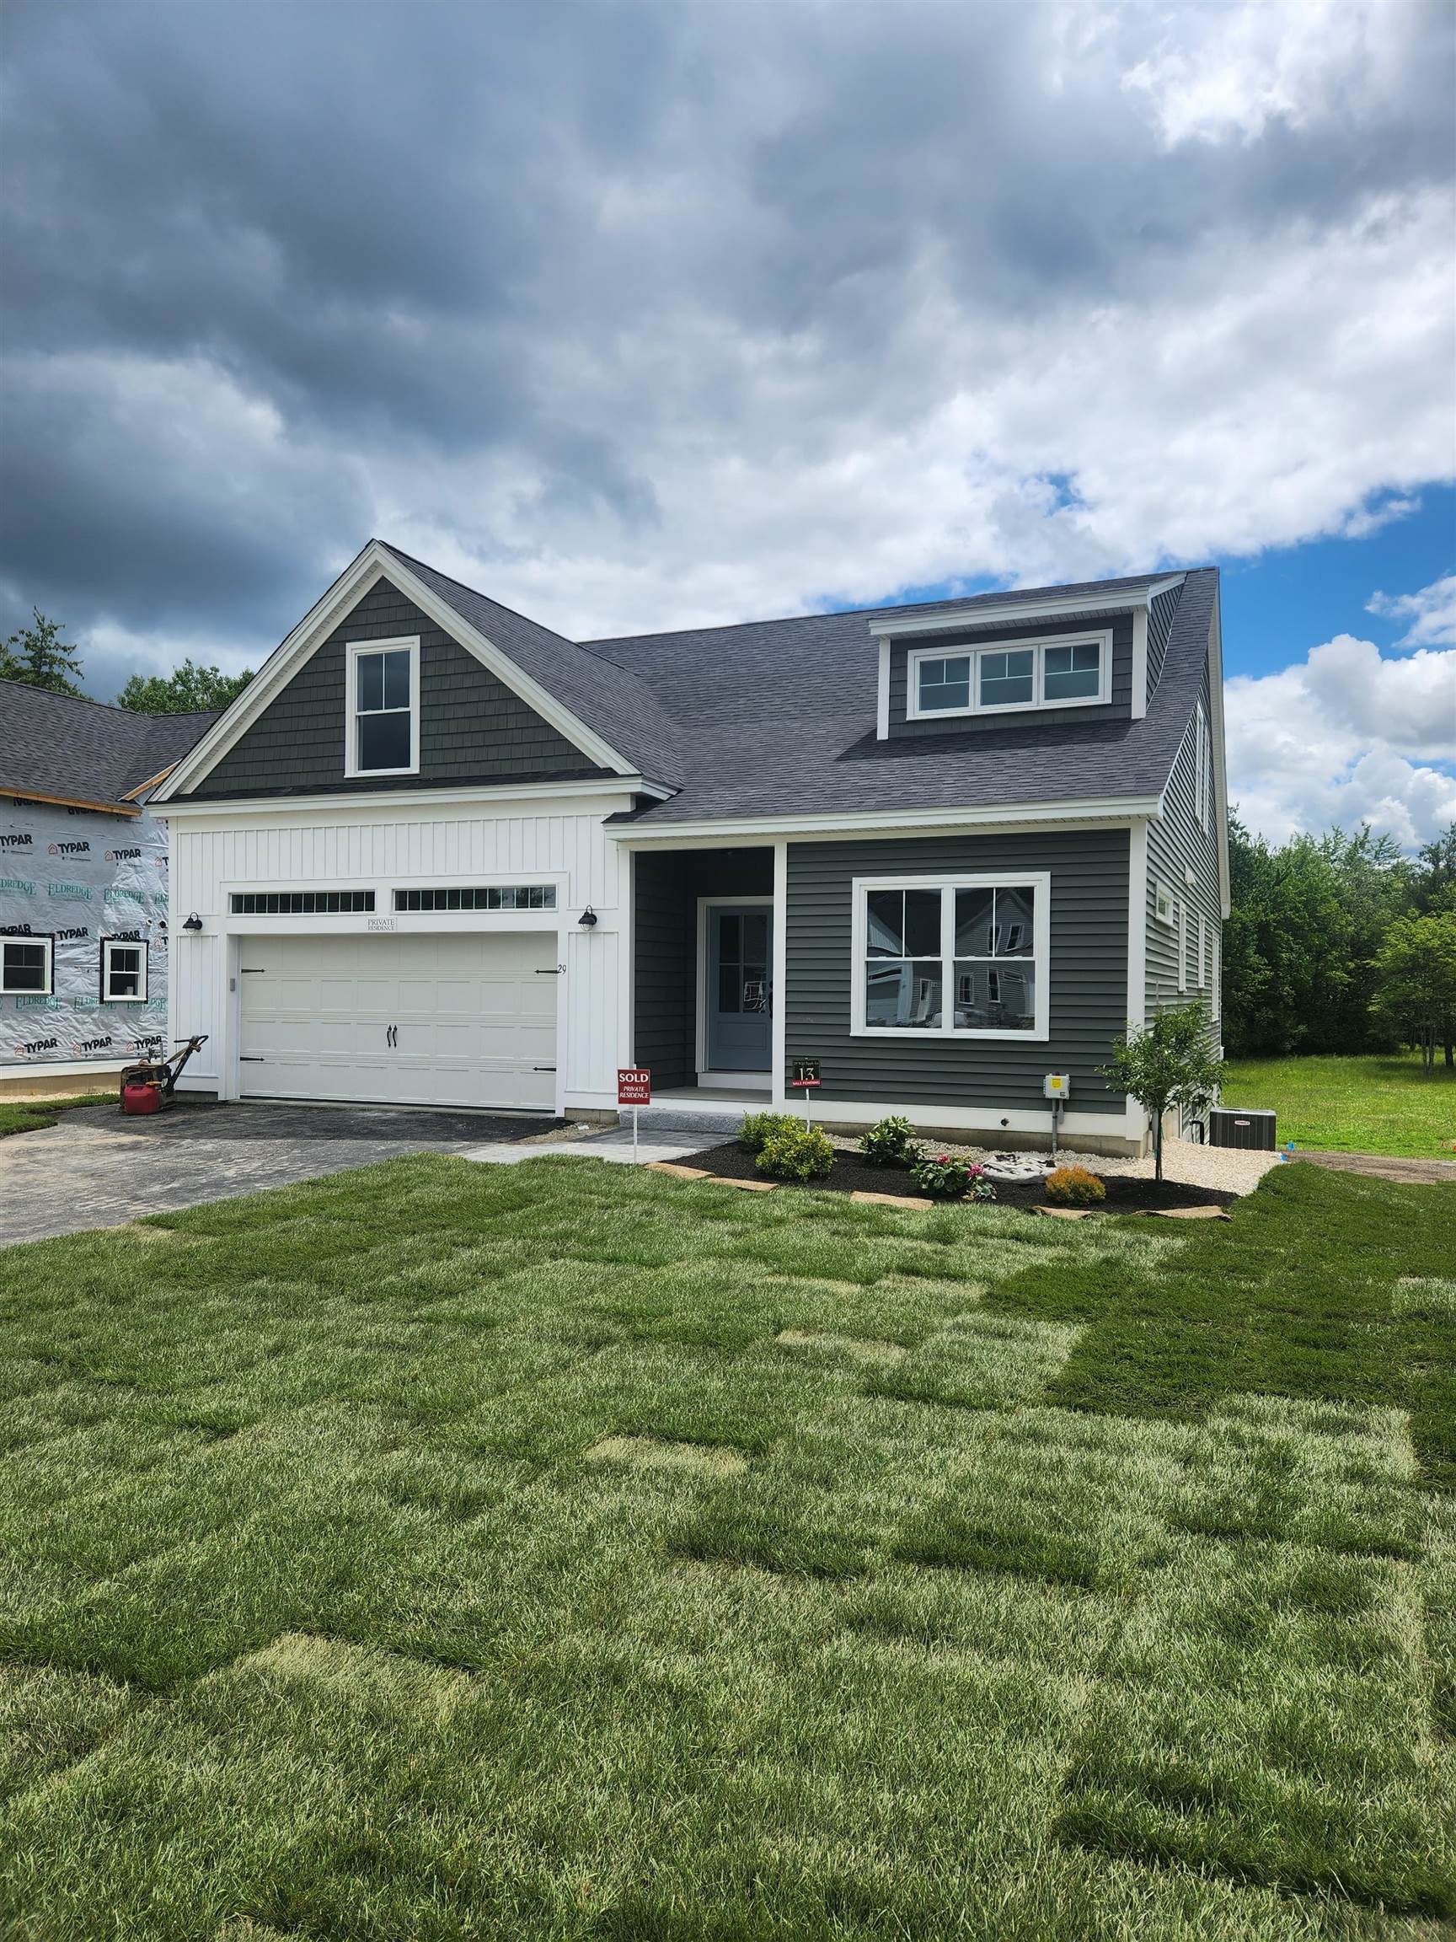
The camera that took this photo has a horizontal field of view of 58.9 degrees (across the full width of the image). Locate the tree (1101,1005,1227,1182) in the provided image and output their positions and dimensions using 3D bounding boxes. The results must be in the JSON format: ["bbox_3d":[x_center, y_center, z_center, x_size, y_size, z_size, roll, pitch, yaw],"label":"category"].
[{"bbox_3d":[3.616,0.994,10.785,1.013,1.495,0.963,0,-1,23],"label":"tree"}]

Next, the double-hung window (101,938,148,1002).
[{"bbox_3d":[-10.189,0.013,21.800,0.100,1.022,0.862,0,-1,26],"label":"double-hung window"}]

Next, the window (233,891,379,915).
[{"bbox_3d":[-5.481,-0.867,16.600,2.405,0.288,0.080,0,-1,23],"label":"window"}]

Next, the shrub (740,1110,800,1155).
[{"bbox_3d":[0.411,1.503,12.097,0.627,0.403,0.596,1,-1,0],"label":"shrub"}]

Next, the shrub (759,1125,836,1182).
[{"bbox_3d":[0.561,1.431,10.562,0.650,0.430,0.600,1,-1,0],"label":"shrub"}]

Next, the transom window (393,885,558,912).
[{"bbox_3d":[-3.057,-0.858,15.549,2.370,0.289,0.080,0,-1,23],"label":"transom window"}]

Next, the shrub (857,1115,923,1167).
[{"bbox_3d":[1.458,1.517,11.655,0.591,0.442,0.562,1,-1,0],"label":"shrub"}]

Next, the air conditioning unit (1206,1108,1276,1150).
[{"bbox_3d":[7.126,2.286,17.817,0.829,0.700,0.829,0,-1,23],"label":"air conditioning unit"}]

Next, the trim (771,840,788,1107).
[{"bbox_3d":[0.589,0.031,13.970,0.151,2.866,0.120,0,-1,23],"label":"trim"}]

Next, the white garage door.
[{"bbox_3d":[-4.221,0.577,16.134,4.837,2.124,0.070,0,-1,23],"label":"white garage door"}]

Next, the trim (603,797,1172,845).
[{"bbox_3d":[1.411,-1.526,13.452,5.929,0.240,0.250,0,-1,23],"label":"trim"}]

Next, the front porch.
[{"bbox_3d":[0.019,0.059,14.897,1.750,2.786,1.550,0,-1,23],"label":"front porch"}]

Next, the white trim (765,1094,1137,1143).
[{"bbox_3d":[2.165,1.477,13.087,3.714,0.217,0.050,0,-1,23],"label":"white trim"}]

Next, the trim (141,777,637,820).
[{"bbox_3d":[-4.282,-2.102,15.862,7.365,0.190,0.200,0,-1,23],"label":"trim"}]

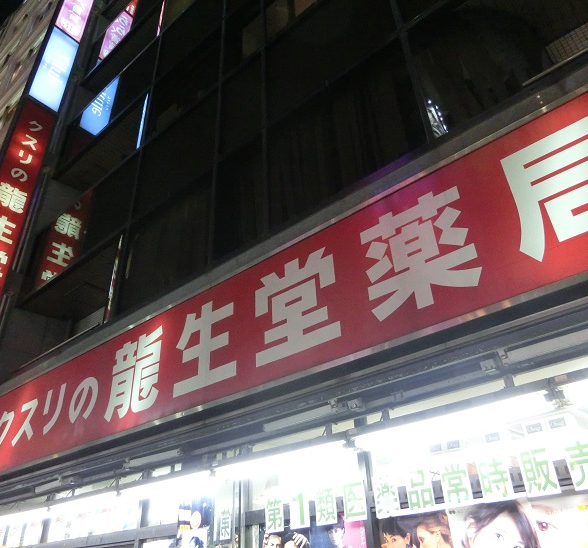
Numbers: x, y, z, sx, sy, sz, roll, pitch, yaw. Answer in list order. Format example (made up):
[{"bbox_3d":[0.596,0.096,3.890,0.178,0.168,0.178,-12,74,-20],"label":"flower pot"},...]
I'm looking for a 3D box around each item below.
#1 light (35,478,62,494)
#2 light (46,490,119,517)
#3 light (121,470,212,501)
[{"bbox_3d":[-2.259,1.942,4.644,0.480,0.045,0.050,-25,-38,33],"label":"light"},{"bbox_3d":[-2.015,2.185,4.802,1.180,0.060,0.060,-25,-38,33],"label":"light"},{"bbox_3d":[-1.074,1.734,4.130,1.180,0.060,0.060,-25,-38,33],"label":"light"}]

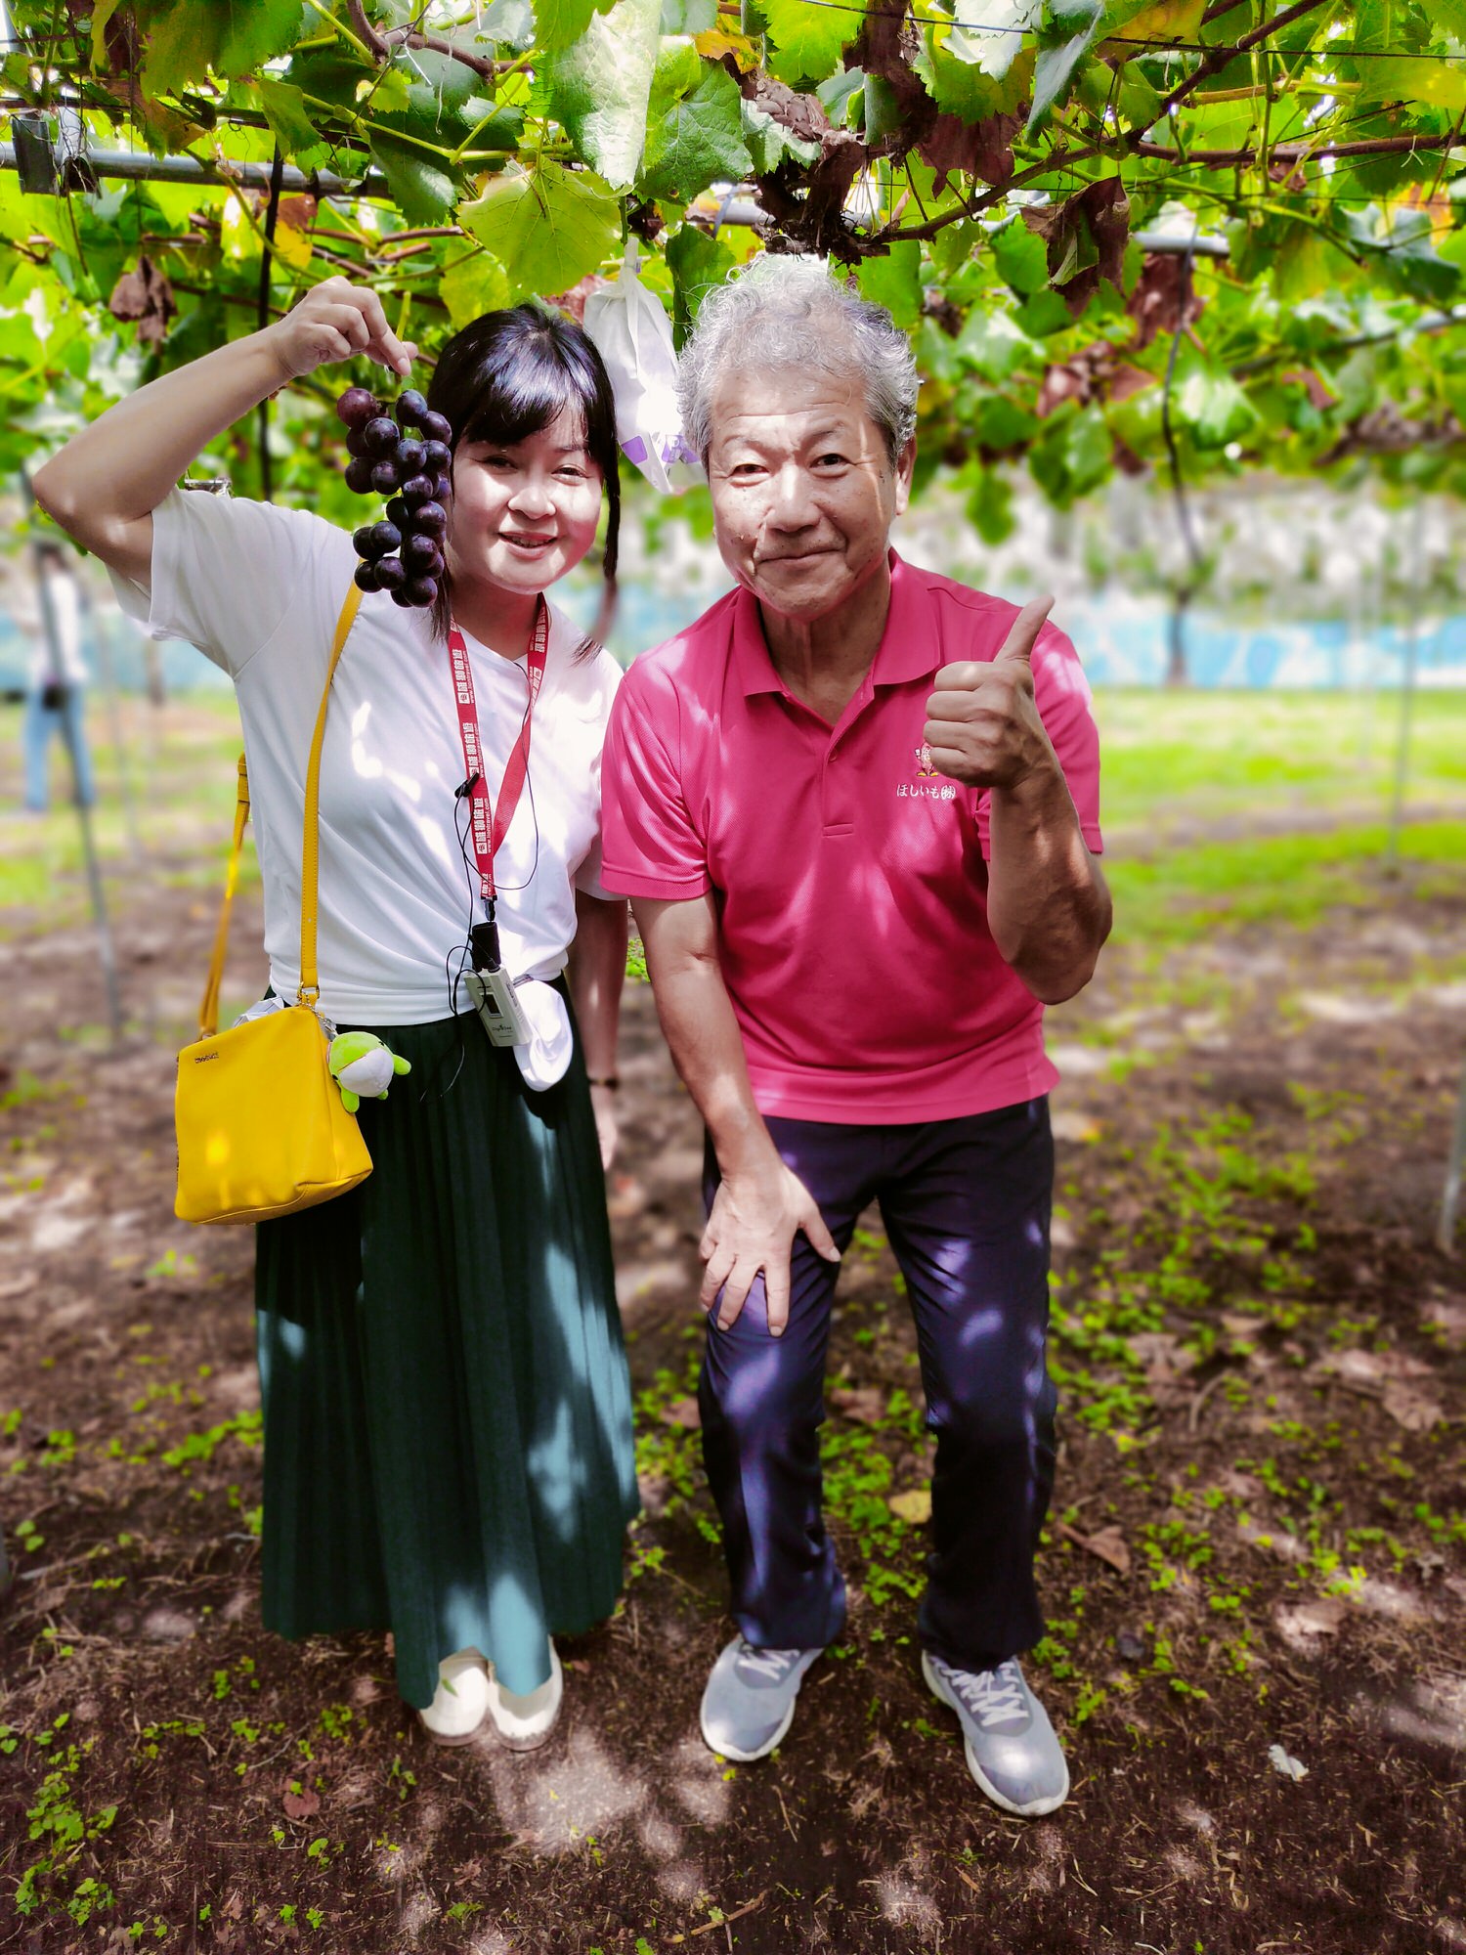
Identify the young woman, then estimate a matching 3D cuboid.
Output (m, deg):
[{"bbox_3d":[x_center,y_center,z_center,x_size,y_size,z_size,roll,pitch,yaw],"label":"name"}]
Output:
[{"bbox_3d":[-0.362,0.127,1.481,0.540,1.580,0.450,-5,16,-13],"label":"young woman"}]

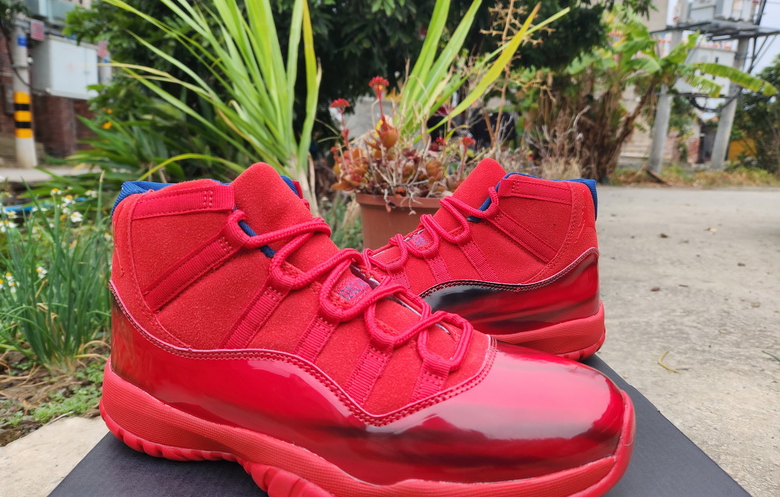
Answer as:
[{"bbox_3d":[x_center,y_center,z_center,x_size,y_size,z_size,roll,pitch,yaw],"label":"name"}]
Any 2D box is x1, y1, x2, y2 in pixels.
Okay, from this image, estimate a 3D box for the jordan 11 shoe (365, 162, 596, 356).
[{"bbox_3d":[0.040,0.006,0.460,0.300,0.167,0.110,0,8,1],"label":"jordan 11 shoe"}]

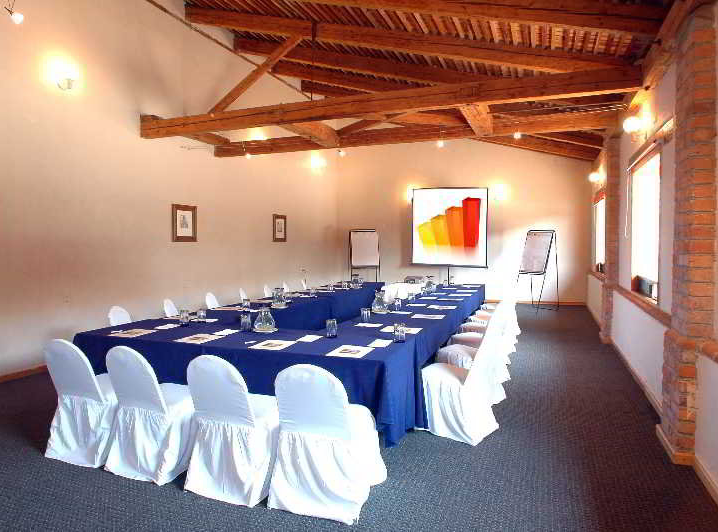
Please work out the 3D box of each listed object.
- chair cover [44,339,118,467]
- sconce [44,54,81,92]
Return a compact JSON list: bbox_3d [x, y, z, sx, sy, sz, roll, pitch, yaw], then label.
[{"bbox_3d":[-2.034,0.976,3.686,0.520,0.925,0.650,1,3,21],"label":"chair cover"},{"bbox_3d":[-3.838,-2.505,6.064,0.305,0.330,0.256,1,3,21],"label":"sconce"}]

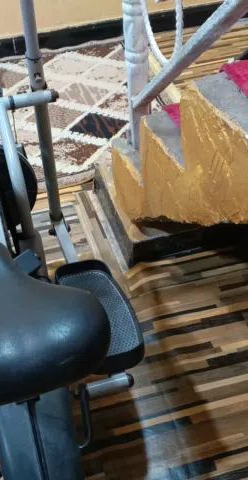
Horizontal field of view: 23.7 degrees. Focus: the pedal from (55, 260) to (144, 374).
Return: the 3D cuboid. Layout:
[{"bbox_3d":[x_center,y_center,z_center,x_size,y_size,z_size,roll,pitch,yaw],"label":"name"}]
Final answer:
[{"bbox_3d":[-0.062,0.173,1.373,0.150,0.060,0.318,-13,37,-8],"label":"pedal"}]

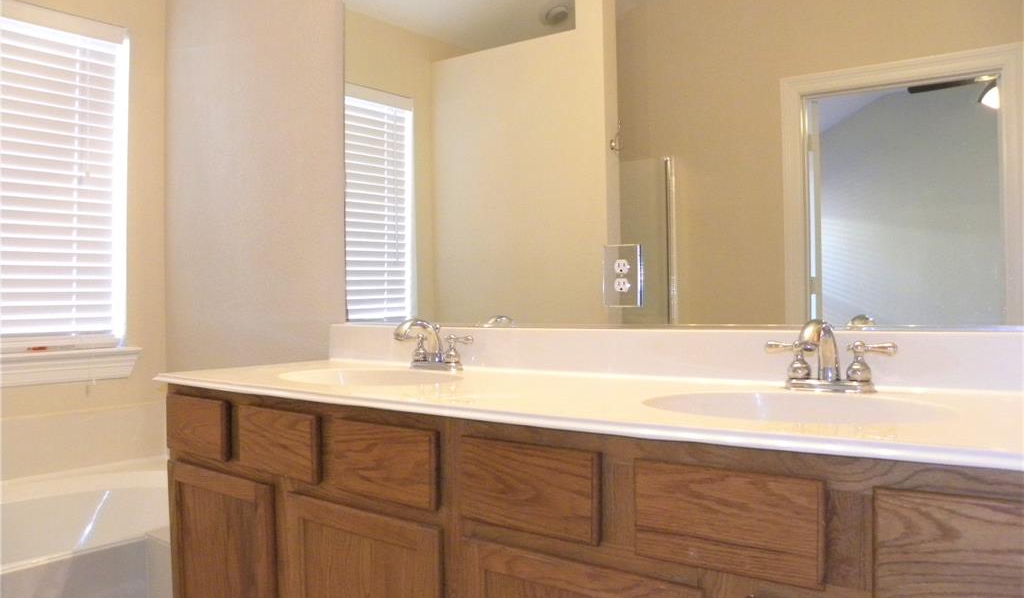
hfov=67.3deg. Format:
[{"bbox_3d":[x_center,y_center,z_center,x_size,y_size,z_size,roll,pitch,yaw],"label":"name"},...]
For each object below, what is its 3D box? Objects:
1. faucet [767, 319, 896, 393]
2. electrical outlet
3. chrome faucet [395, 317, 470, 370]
[{"bbox_3d":[0.487,0.089,1.220,0.208,0.117,0.166,-1,0,39],"label":"faucet"},{"bbox_3d":[0.230,-0.048,1.609,0.088,0.127,0.012,-1,0,39],"label":"electrical outlet"},{"bbox_3d":[-0.209,0.106,1.776,0.208,0.117,0.166,-1,0,39],"label":"chrome faucet"}]

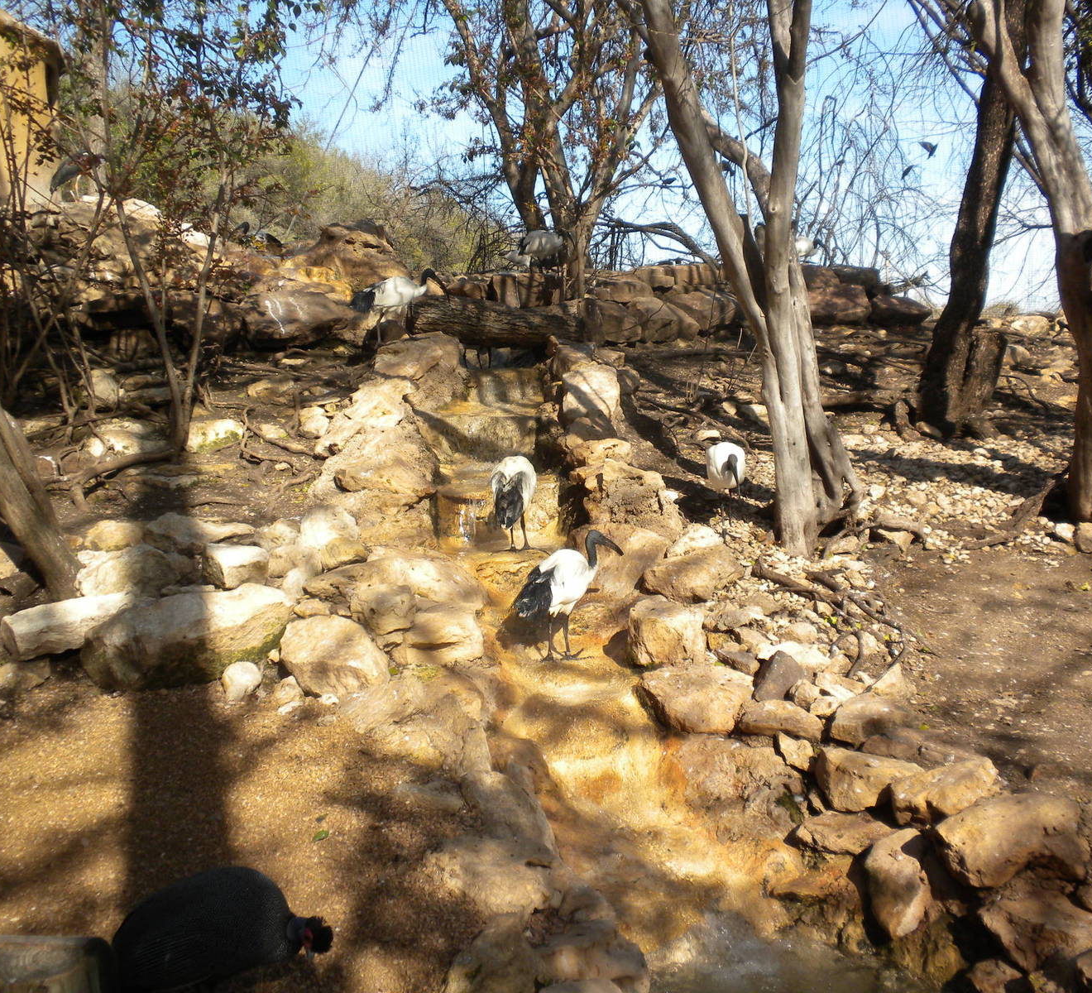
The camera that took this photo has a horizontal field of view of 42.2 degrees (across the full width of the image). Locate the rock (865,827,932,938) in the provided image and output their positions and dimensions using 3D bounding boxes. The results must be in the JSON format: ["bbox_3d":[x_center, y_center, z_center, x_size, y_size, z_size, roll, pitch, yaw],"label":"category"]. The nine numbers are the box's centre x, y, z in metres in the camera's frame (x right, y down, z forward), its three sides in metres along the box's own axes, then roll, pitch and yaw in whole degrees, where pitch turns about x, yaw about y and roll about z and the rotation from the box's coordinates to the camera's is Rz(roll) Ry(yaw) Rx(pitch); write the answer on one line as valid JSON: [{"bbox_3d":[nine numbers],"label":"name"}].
[{"bbox_3d":[1.096,1.200,4.400,0.175,0.302,0.270,0,6,0],"label":"rock"}]

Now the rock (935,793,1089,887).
[{"bbox_3d":[1.478,1.088,4.500,0.432,0.237,0.320,-1,6,-10],"label":"rock"}]

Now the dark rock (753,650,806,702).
[{"bbox_3d":[0.857,0.658,5.200,0.180,0.160,0.140,0,8,0],"label":"dark rock"}]

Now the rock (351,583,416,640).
[{"bbox_3d":[-0.623,0.445,5.450,0.260,0.205,0.221,-1,7,-5],"label":"rock"}]

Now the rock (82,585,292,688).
[{"bbox_3d":[-1.387,0.538,5.500,0.782,0.345,0.407,-4,8,-29],"label":"rock"}]

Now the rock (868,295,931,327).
[{"bbox_3d":[3.256,-1.704,13.000,0.529,0.299,0.450,0,6,0],"label":"rock"}]

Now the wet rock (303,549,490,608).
[{"bbox_3d":[-0.640,0.358,6.150,0.760,0.185,0.400,0,8,0],"label":"wet rock"}]

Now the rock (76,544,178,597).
[{"bbox_3d":[-1.954,0.347,6.600,0.460,0.250,0.340,-2,6,-17],"label":"rock"}]

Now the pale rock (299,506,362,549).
[{"bbox_3d":[-1.020,0.145,6.700,0.280,0.175,0.230,0,8,0],"label":"pale rock"}]

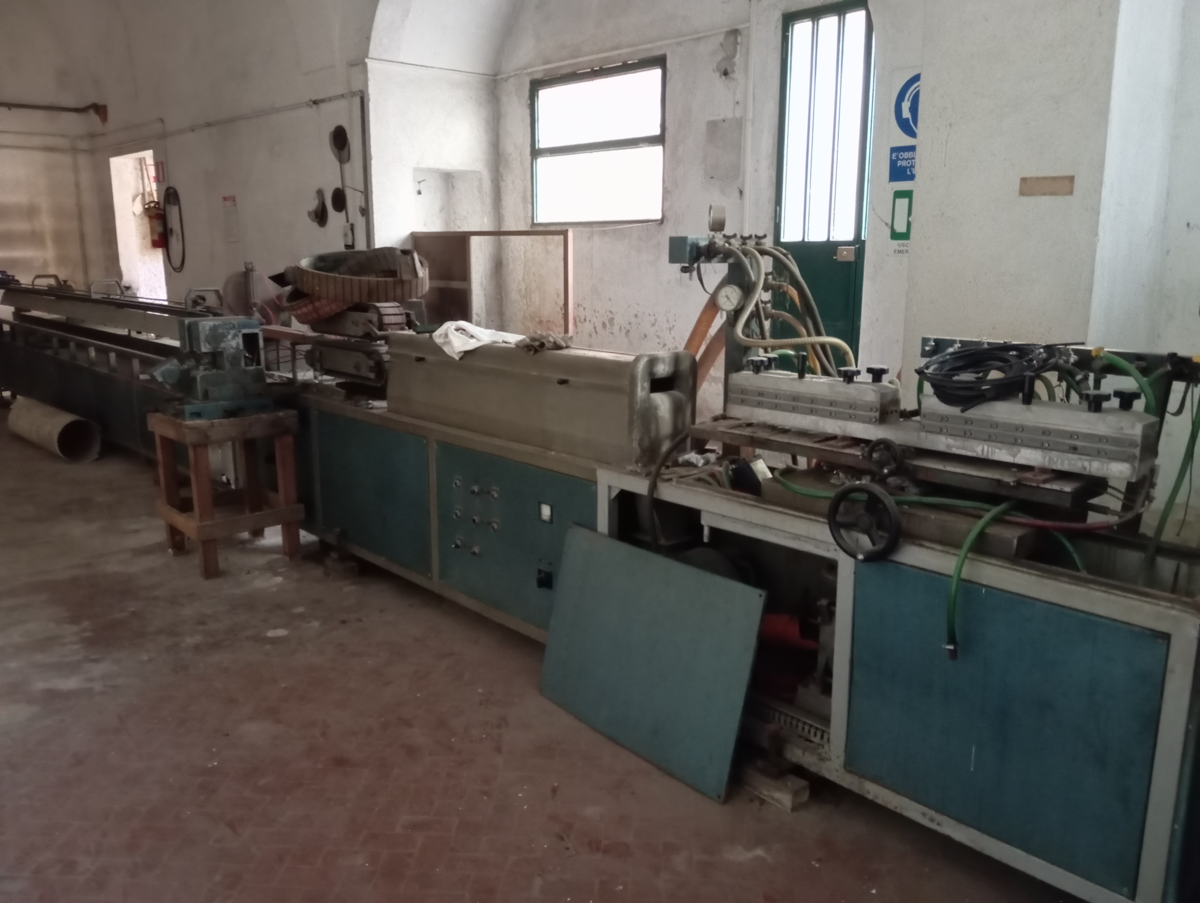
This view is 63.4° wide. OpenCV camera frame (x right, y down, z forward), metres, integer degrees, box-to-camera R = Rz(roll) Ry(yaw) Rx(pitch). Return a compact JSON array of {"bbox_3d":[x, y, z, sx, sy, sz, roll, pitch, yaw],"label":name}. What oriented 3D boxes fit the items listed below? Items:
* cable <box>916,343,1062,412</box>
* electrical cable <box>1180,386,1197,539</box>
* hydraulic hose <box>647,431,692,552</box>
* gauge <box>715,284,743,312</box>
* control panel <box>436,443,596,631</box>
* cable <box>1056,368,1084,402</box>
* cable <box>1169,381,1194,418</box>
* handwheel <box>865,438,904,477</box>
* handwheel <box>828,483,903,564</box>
[{"bbox_3d":[1.047,-0.209,2.624,0.310,0.155,0.370,-11,16,-42],"label":"cable"},{"bbox_3d":[1.506,0.033,2.499,0.035,0.385,0.040,-11,16,-42],"label":"electrical cable"},{"bbox_3d":[0.239,0.128,3.199,0.240,0.385,0.080,-11,16,-42],"label":"hydraulic hose"},{"bbox_3d":[0.452,-0.543,3.425,0.092,0.094,0.045,10,16,40],"label":"gauge"},{"bbox_3d":[-0.364,0.343,3.769,0.050,0.630,1.000,-11,16,-42],"label":"control panel"},{"bbox_3d":[1.235,-0.176,2.559,0.110,0.090,0.075,-11,16,-42],"label":"cable"},{"bbox_3d":[1.479,-0.131,2.464,0.055,0.100,0.055,-11,16,-42],"label":"cable"},{"bbox_3d":[0.769,0.015,2.618,0.045,0.102,0.102,-11,16,-42],"label":"handwheel"},{"bbox_3d":[0.670,0.179,2.461,0.050,0.205,0.205,-11,16,-42],"label":"handwheel"}]

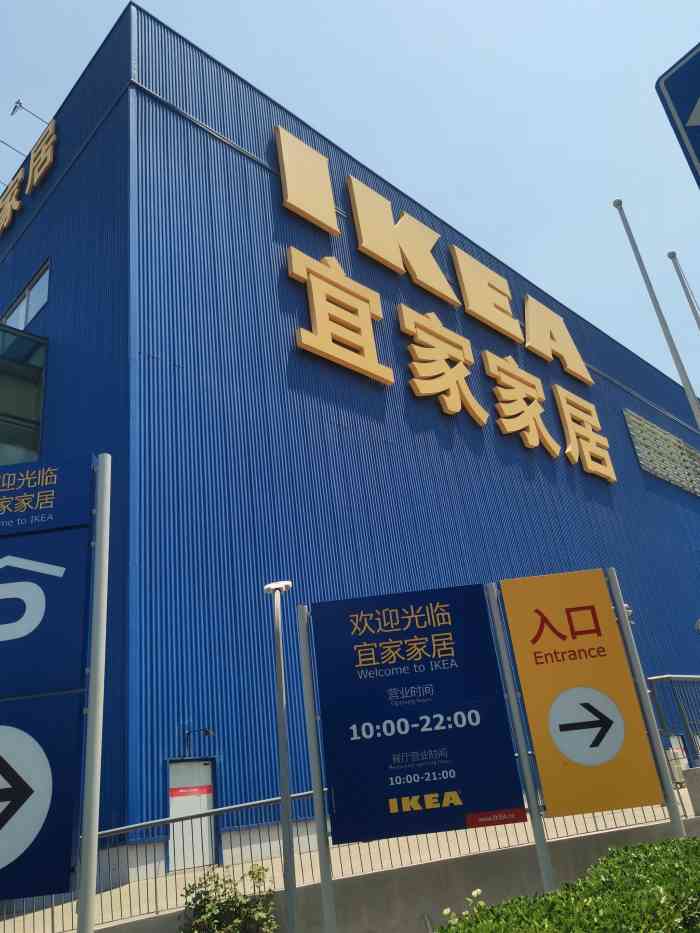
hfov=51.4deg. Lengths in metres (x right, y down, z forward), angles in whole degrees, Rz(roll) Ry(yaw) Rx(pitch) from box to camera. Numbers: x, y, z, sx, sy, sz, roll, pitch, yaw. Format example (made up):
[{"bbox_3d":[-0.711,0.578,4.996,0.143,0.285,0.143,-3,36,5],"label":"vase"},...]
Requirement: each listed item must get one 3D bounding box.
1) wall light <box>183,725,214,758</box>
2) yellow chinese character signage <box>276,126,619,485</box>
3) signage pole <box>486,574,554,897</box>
[{"bbox_3d":[-3.247,5.895,15.605,0.250,0.470,0.900,16,-34,-42],"label":"wall light"},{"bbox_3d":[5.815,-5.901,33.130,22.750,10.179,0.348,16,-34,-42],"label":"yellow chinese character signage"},{"bbox_3d":[1.638,2.680,6.856,0.100,3.243,0.100,-9,-24,3],"label":"signage pole"}]

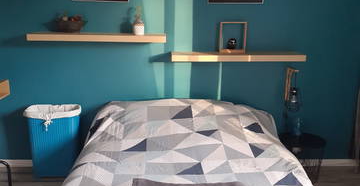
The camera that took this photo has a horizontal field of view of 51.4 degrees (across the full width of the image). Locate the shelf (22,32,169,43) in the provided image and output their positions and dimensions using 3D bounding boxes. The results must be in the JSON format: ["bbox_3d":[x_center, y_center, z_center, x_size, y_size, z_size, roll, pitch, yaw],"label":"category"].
[{"bbox_3d":[-0.666,-0.465,3.105,1.100,0.050,0.260,0,12,-2],"label":"shelf"}]

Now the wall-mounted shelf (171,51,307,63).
[{"bbox_3d":[0.479,-0.309,3.179,1.100,0.050,0.260,0,12,-2],"label":"wall-mounted shelf"}]

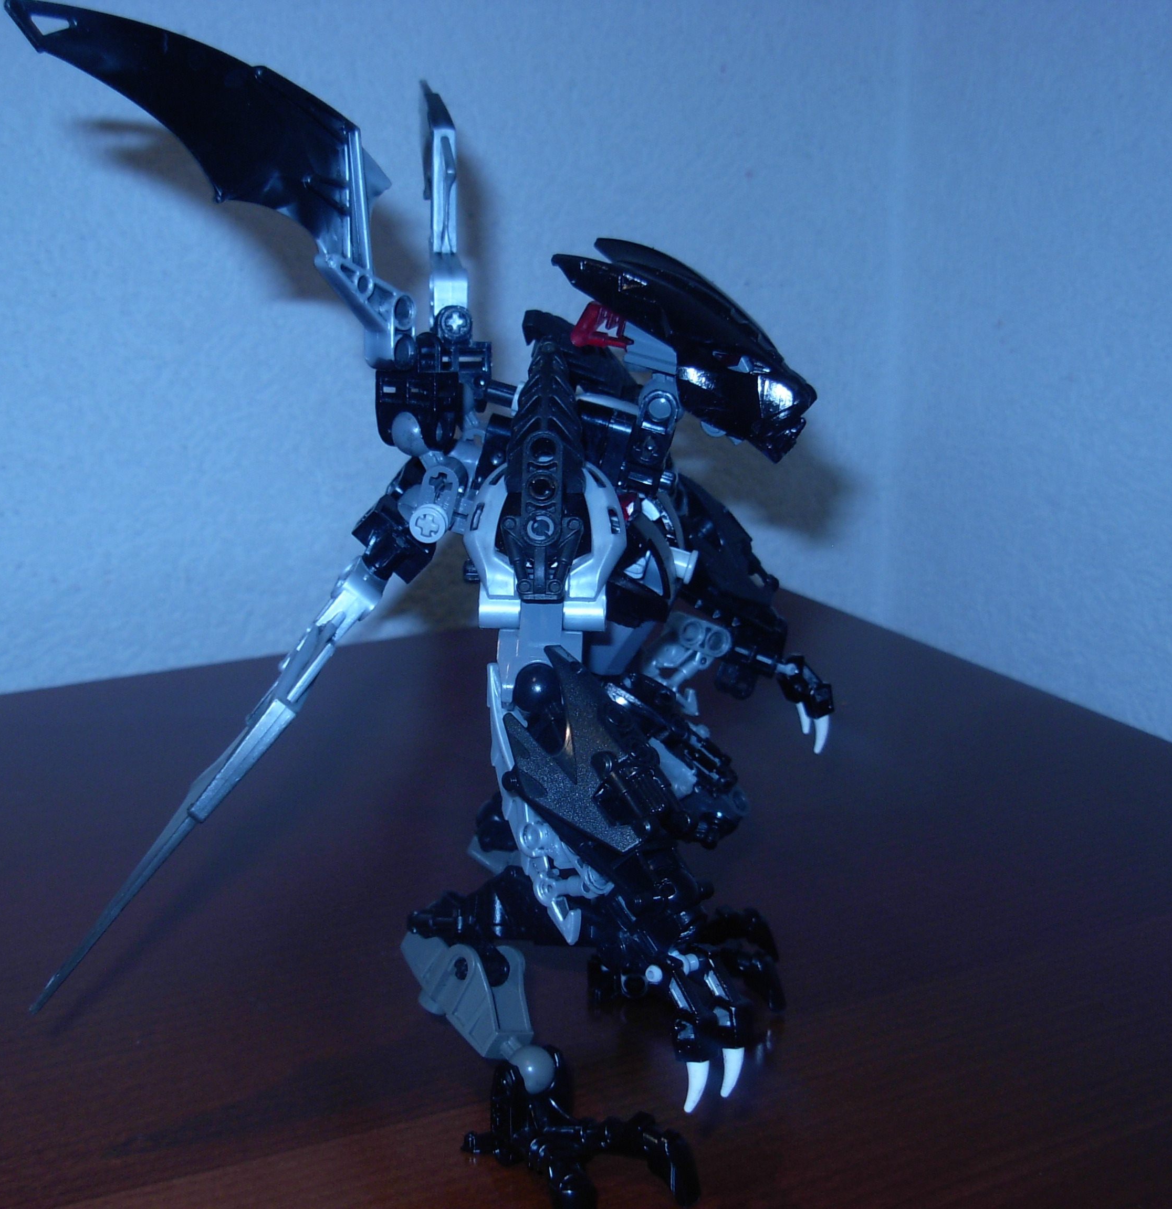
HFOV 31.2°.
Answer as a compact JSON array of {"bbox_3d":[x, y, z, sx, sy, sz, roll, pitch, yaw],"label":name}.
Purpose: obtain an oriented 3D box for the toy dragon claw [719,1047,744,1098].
[{"bbox_3d":[0.029,0.093,0.417,0.005,0.011,0.004,5,15,17],"label":"toy dragon claw"}]

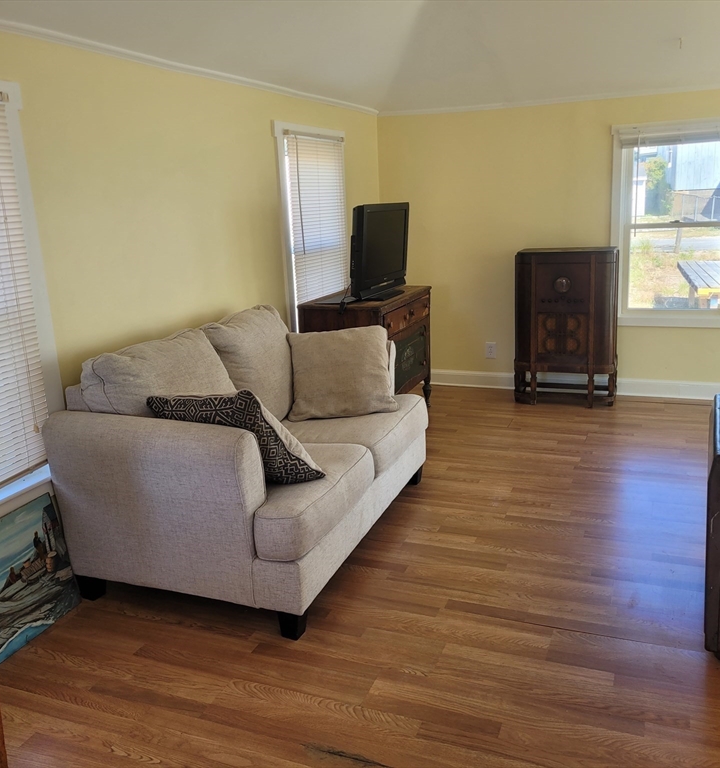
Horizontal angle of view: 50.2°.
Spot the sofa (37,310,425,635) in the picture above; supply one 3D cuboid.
[{"bbox_3d":[-0.372,0.199,3.203,0.959,0.904,1.569,2,14,20],"label":"sofa"}]

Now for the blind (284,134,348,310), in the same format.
[{"bbox_3d":[-0.244,-0.885,4.736,0.050,1.247,0.808,3,15,23],"label":"blind"}]

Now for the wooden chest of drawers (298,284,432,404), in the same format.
[{"bbox_3d":[0.075,-0.153,4.814,0.530,0.799,0.877,3,15,23],"label":"wooden chest of drawers"}]

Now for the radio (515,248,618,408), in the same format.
[{"bbox_3d":[1.362,-0.369,5.033,0.627,0.997,0.329,3,15,23],"label":"radio"}]

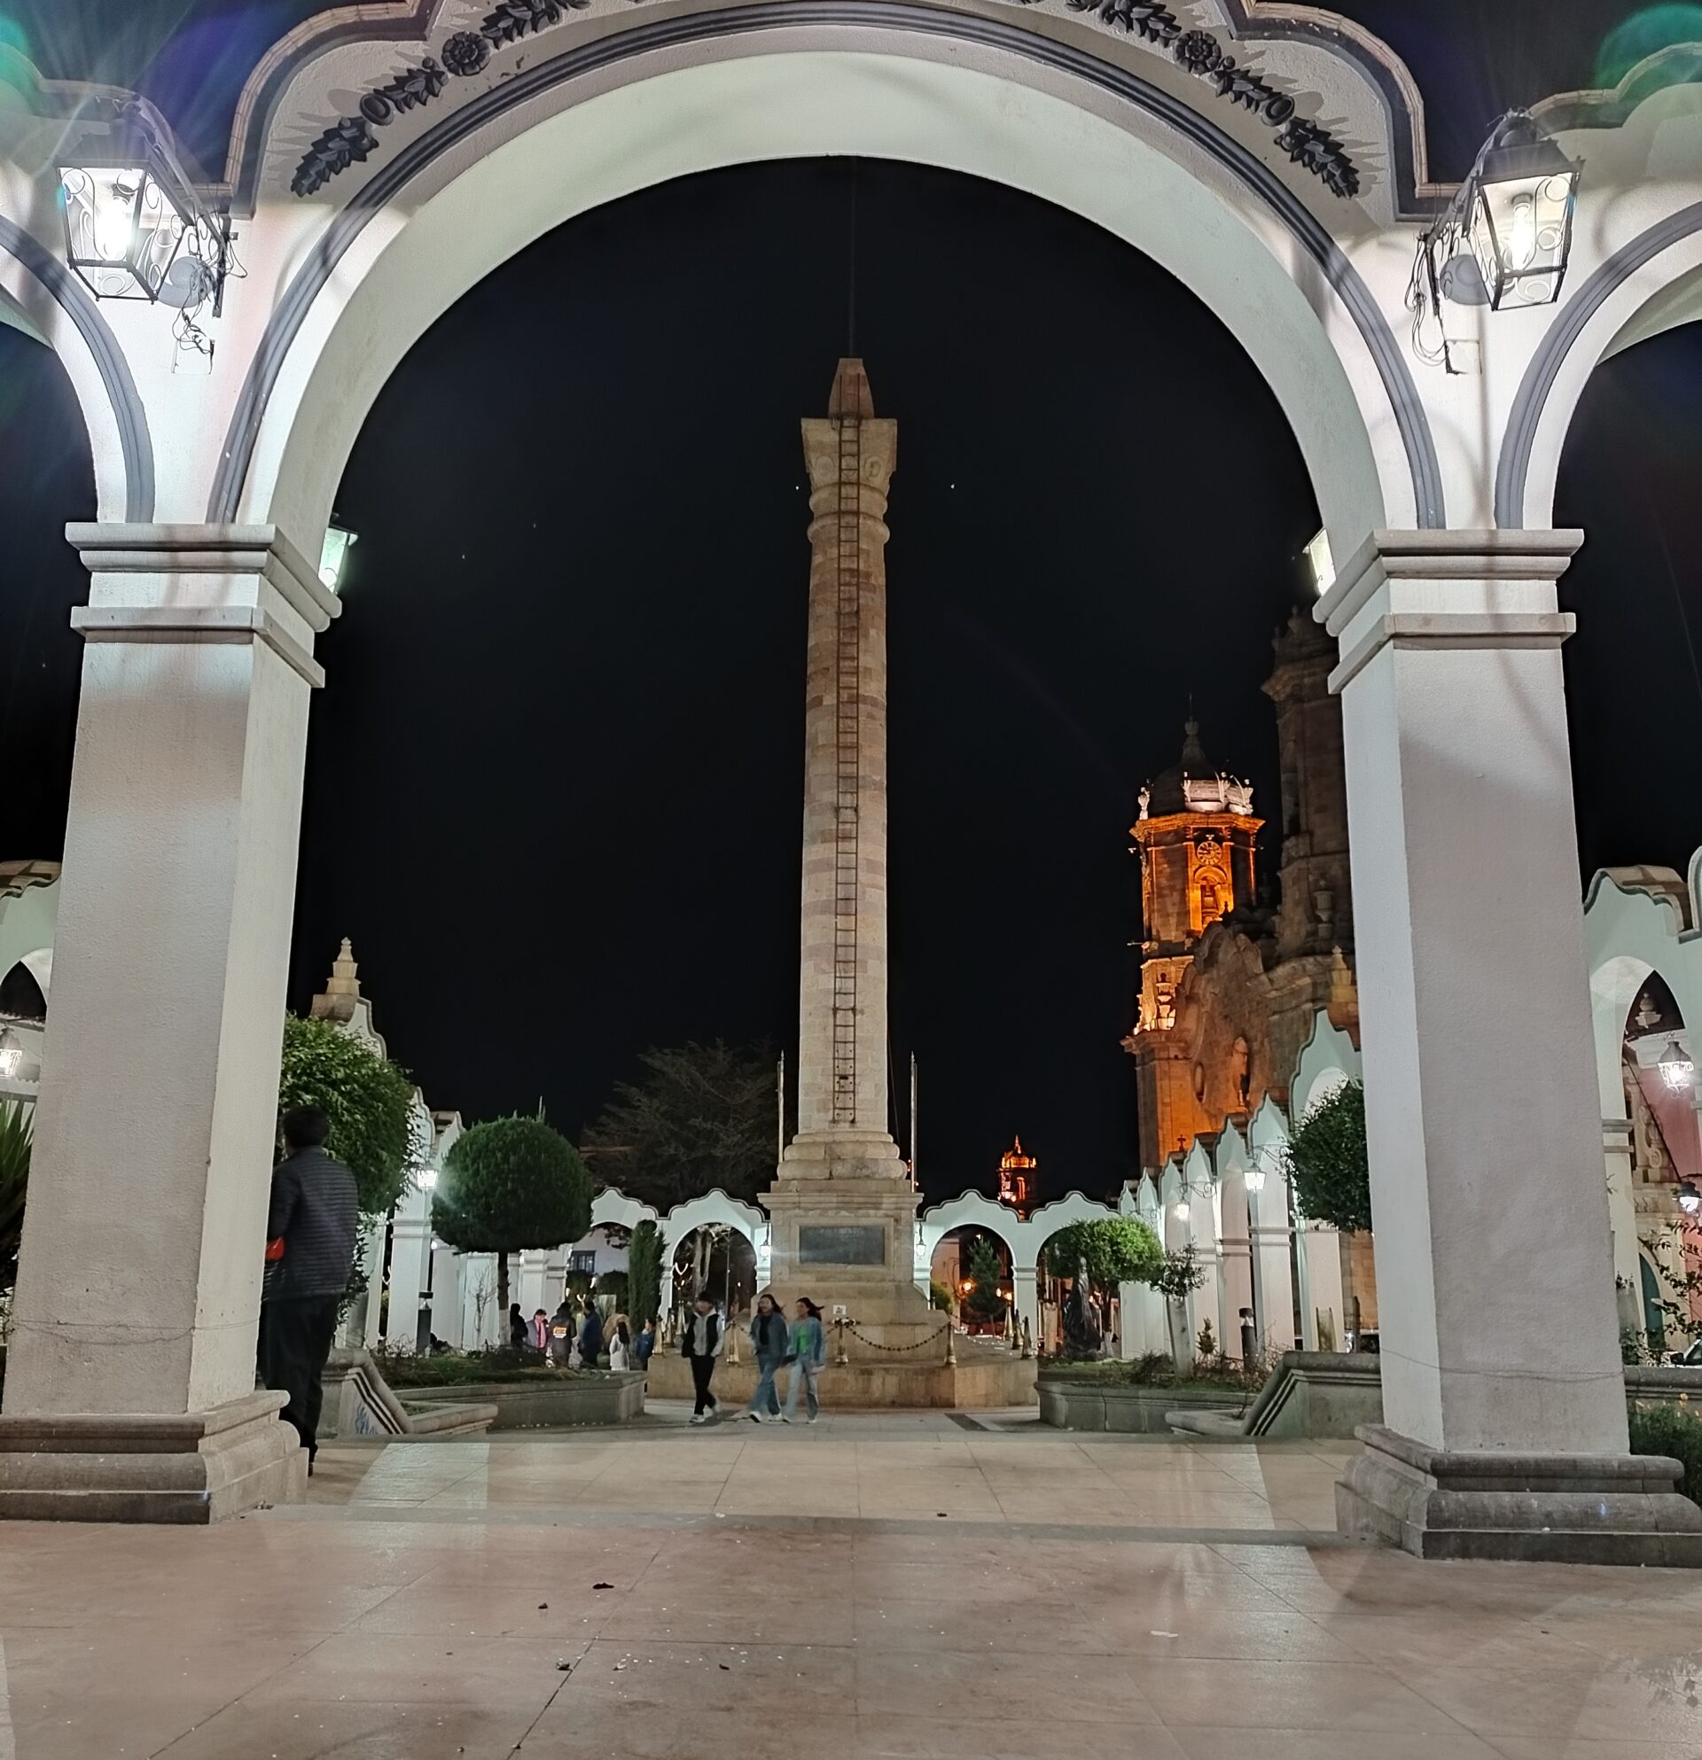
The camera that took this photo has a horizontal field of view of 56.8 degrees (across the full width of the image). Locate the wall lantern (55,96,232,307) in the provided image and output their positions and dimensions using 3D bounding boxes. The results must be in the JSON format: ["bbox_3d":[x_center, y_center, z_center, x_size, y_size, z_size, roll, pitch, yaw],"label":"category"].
[{"bbox_3d":[-2.694,-2.496,6.172,0.380,0.800,1.000,0,-11,1],"label":"wall lantern"}]

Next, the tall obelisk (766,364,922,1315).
[{"bbox_3d":[-0.040,-1.179,26.740,2.650,16.700,2.650,0,-11,1],"label":"tall obelisk"}]

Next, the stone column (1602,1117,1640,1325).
[{"bbox_3d":[9.862,4.908,20.262,0.840,3.750,0.840,0,-11,1],"label":"stone column"}]

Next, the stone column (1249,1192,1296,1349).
[{"bbox_3d":[9.587,9.240,35.616,0.840,4.200,0.840,0,-11,1],"label":"stone column"}]

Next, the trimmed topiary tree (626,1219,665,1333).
[{"bbox_3d":[-5.905,11.675,44.626,1.080,4.100,1.080,0,-11,1],"label":"trimmed topiary tree"}]

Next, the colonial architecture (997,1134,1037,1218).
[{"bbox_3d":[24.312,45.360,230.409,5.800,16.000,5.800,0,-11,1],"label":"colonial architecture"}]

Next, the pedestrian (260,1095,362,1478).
[{"bbox_3d":[-2.651,1.977,7.681,0.520,1.740,0.360,4,-12,-18],"label":"pedestrian"}]

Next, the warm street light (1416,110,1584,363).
[{"bbox_3d":[2.466,-2.433,6.122,0.380,0.820,1.000,1,-11,-2],"label":"warm street light"}]

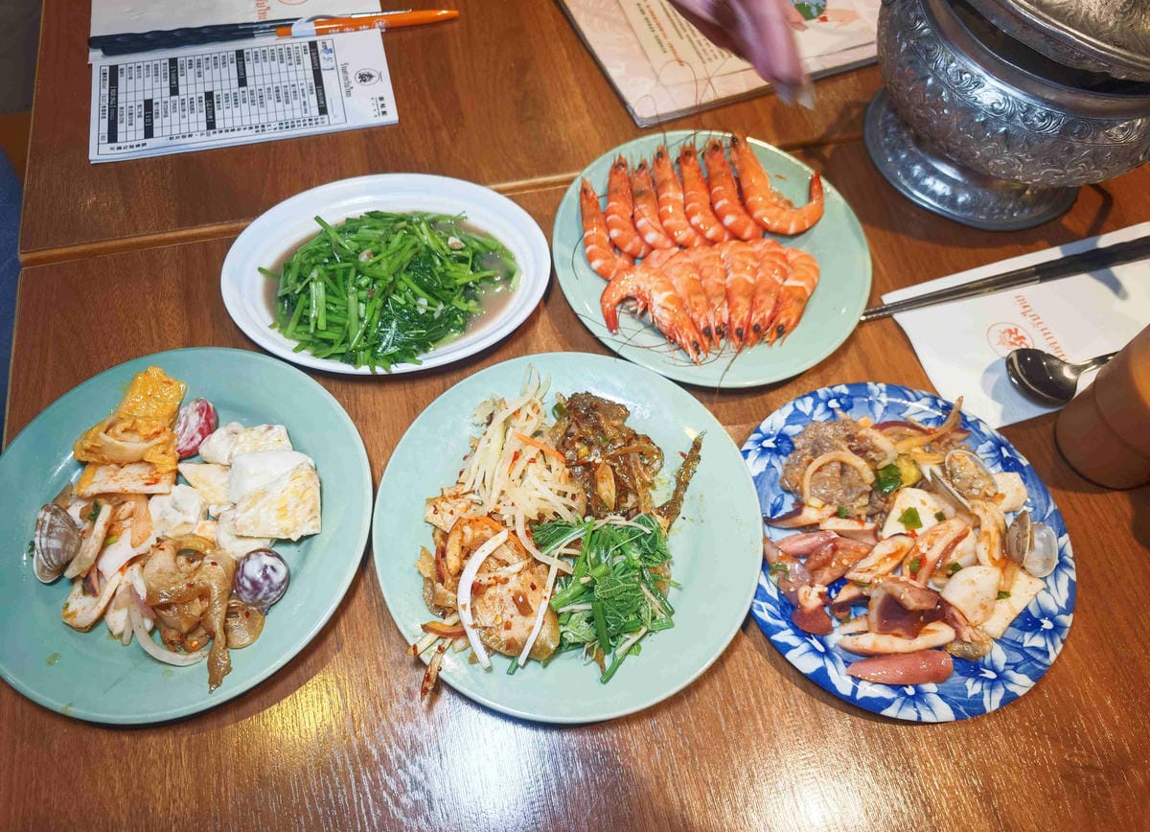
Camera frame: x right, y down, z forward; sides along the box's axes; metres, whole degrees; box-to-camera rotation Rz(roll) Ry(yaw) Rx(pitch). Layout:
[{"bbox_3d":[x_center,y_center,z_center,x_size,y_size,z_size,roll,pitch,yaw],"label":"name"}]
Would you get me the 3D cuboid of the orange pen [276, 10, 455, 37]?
[{"bbox_3d":[-0.158,-0.303,0.588,0.138,0.013,0.014,-10,65,-8],"label":"orange pen"}]

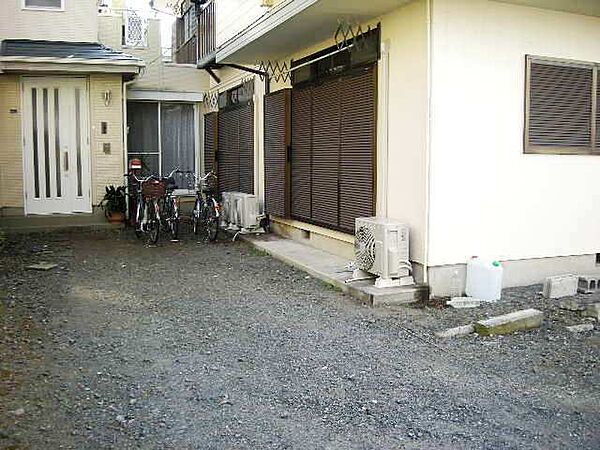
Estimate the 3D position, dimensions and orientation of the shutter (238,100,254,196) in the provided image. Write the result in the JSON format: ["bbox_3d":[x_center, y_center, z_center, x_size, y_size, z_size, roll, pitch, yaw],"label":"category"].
[{"bbox_3d":[-0.974,-1.223,10.805,0.050,1.842,0.905,-2,6,-22],"label":"shutter"}]

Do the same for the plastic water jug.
[{"bbox_3d":[1.731,0.507,5.759,0.310,0.410,0.170,0,6,-3],"label":"plastic water jug"}]

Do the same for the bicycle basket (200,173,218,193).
[{"bbox_3d":[-1.380,-0.648,9.250,0.280,0.280,0.290,-2,6,-22],"label":"bicycle basket"}]

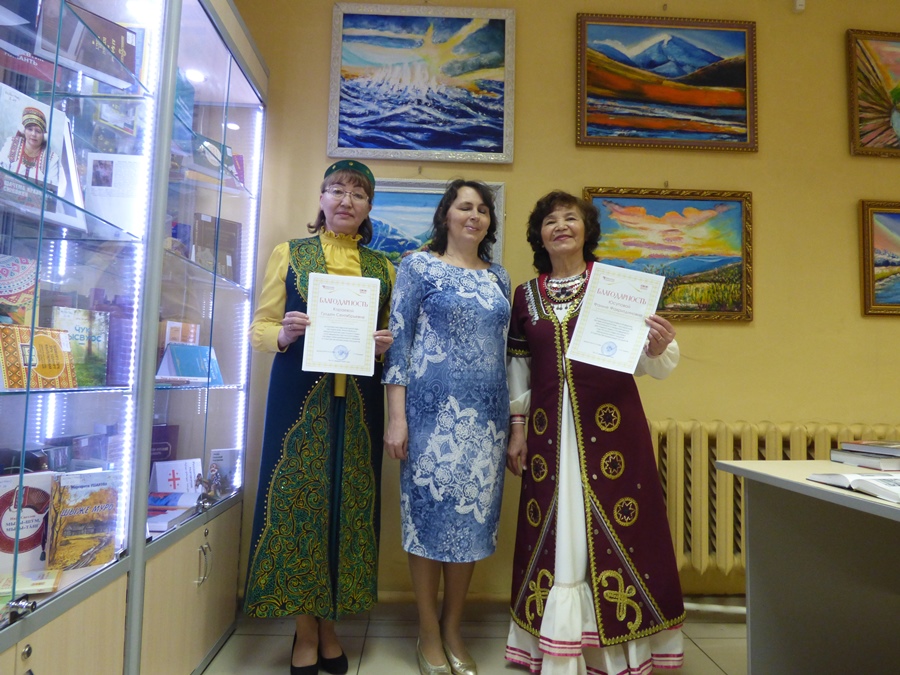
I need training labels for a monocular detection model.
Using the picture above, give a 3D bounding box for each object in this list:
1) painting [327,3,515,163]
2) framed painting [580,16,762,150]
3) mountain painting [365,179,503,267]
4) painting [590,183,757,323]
[{"bbox_3d":[-0.111,-1.040,2.567,0.747,0.648,0.035,2,-4,-2],"label":"painting"},{"bbox_3d":[0.903,-1.056,2.611,0.761,0.565,0.035,2,-4,-2],"label":"framed painting"},{"bbox_3d":[-0.126,-0.381,2.521,0.685,0.507,0.035,2,-4,-2],"label":"mountain painting"},{"bbox_3d":[0.892,-0.340,2.562,0.697,0.532,0.035,2,-4,-2],"label":"painting"}]

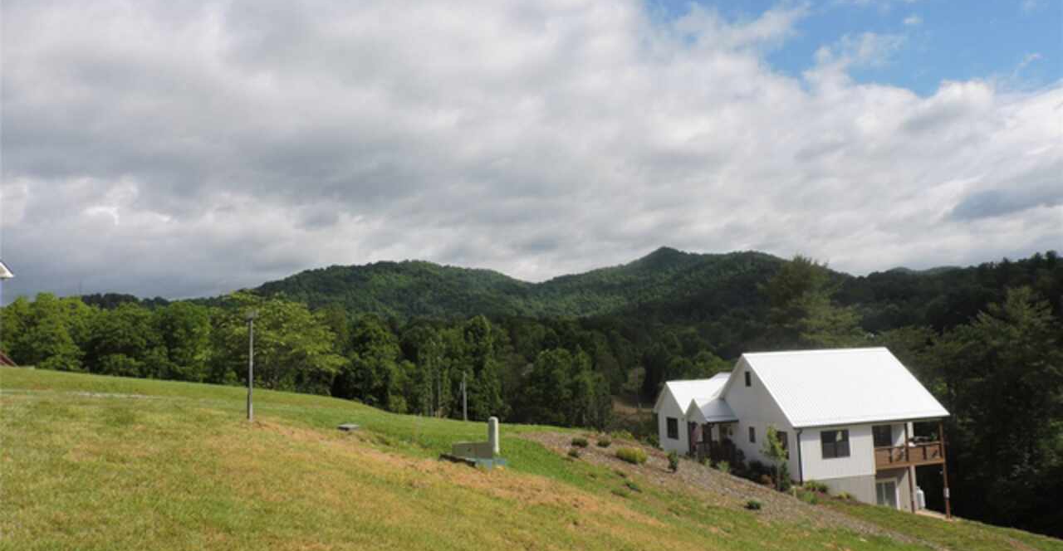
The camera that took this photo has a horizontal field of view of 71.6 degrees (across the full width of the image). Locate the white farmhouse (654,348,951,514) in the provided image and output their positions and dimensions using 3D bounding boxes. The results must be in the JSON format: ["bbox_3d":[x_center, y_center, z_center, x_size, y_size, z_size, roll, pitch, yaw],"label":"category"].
[{"bbox_3d":[17.137,10.157,49.519,13.338,10.136,14.162,-1,-5,-16],"label":"white farmhouse"}]

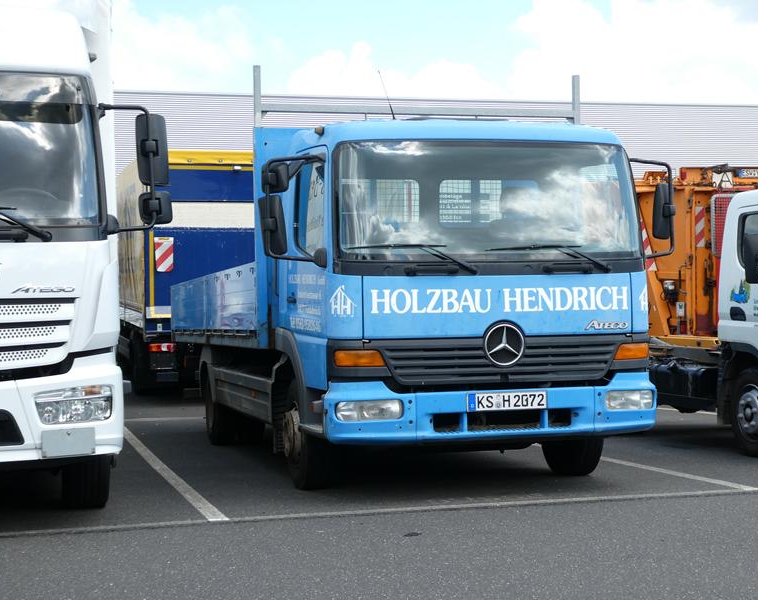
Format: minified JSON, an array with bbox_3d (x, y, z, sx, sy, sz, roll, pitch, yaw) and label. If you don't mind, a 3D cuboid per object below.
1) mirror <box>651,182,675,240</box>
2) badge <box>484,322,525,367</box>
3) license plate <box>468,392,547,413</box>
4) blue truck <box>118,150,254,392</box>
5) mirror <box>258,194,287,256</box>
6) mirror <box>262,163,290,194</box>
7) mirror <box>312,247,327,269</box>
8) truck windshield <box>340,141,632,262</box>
[{"bbox_3d":[1.933,-0.603,8.980,0.180,0.380,0.110,-1,-1,-25],"label":"mirror"},{"bbox_3d":[0.791,0.276,8.183,0.265,0.265,0.040,-1,-1,-15],"label":"badge"},{"bbox_3d":[0.795,0.628,8.146,0.520,0.110,0.020,-1,-1,-15],"label":"license plate"},{"bbox_3d":[-3.526,-0.432,25.132,2.550,3.890,8.500,-1,0,-15],"label":"blue truck"},{"bbox_3d":[-0.674,-0.471,8.335,0.170,0.380,0.110,-8,1,0],"label":"mirror"},{"bbox_3d":[-0.659,-0.773,8.345,0.180,0.200,0.110,-1,-1,0],"label":"mirror"},{"bbox_3d":[-0.369,-0.263,8.164,0.100,0.140,0.110,-1,-1,-15],"label":"mirror"},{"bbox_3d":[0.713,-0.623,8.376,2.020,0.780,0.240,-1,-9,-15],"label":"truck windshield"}]

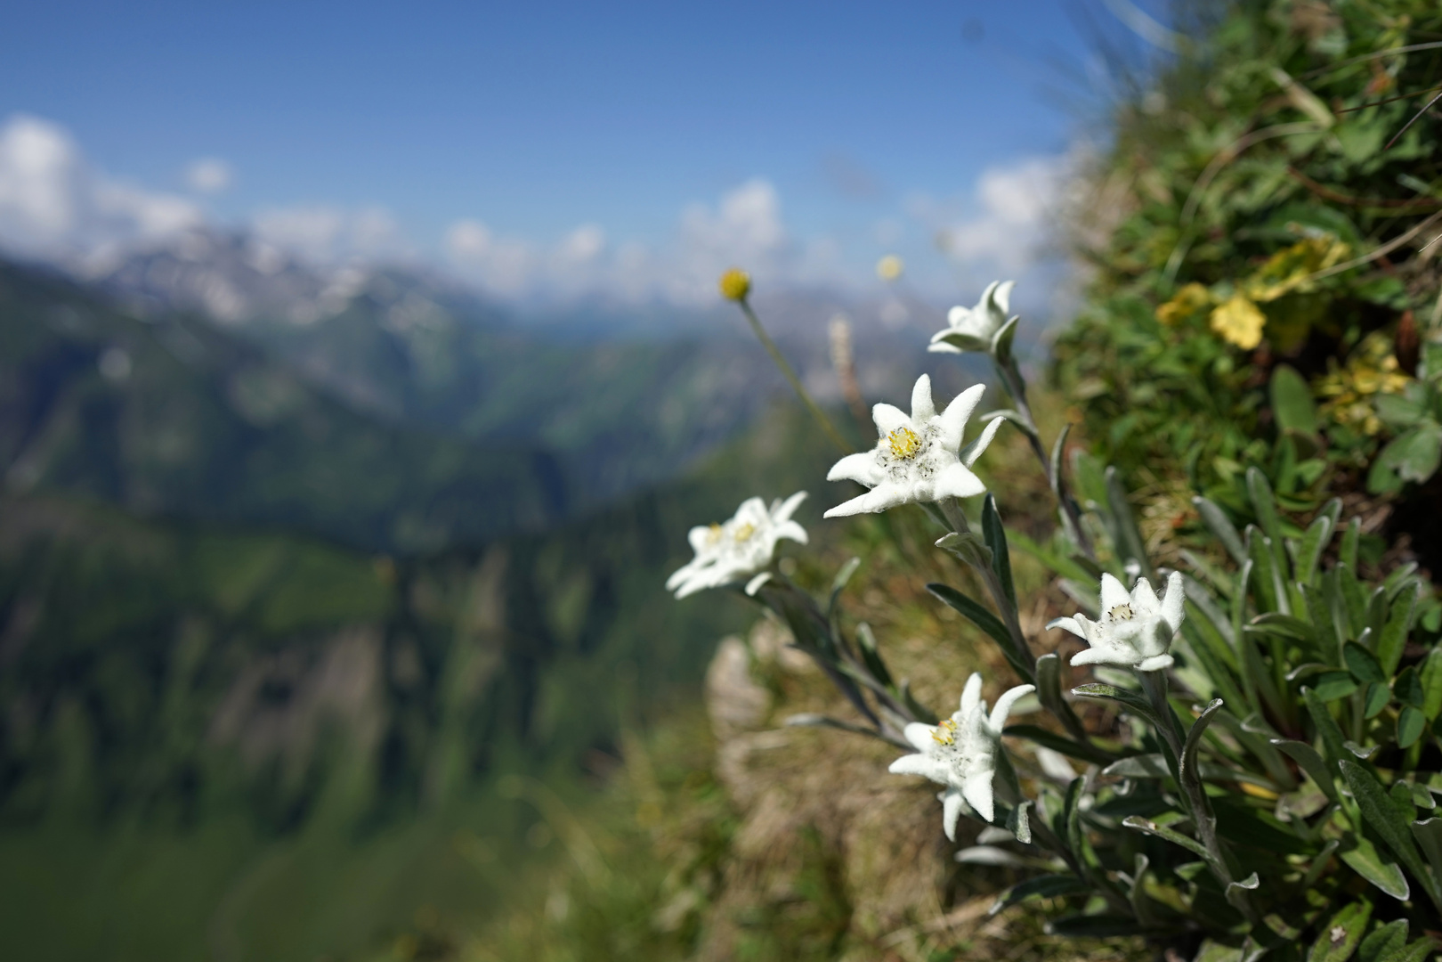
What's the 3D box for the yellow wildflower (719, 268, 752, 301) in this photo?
[{"bbox_3d":[0.004,-0.059,0.300,0.009,0.009,0.009,-30,7,4],"label":"yellow wildflower"}]

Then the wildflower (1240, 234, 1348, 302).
[{"bbox_3d":[0.172,-0.064,0.300,0.030,0.020,0.017,6,-27,30],"label":"wildflower"}]

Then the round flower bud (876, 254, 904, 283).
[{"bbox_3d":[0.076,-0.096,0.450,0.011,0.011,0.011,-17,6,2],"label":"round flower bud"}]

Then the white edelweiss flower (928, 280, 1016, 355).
[{"bbox_3d":[0.063,-0.041,0.250,0.025,0.017,0.025,-39,3,11],"label":"white edelweiss flower"}]

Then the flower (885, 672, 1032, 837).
[{"bbox_3d":[0.053,0.060,0.222,0.033,0.036,0.019,7,-13,34],"label":"flower"}]

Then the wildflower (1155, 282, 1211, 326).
[{"bbox_3d":[0.139,-0.053,0.300,0.016,0.013,0.011,6,-24,33],"label":"wildflower"}]

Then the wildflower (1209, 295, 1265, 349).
[{"bbox_3d":[0.150,-0.046,0.290,0.016,0.016,0.010,4,-19,23],"label":"wildflower"}]

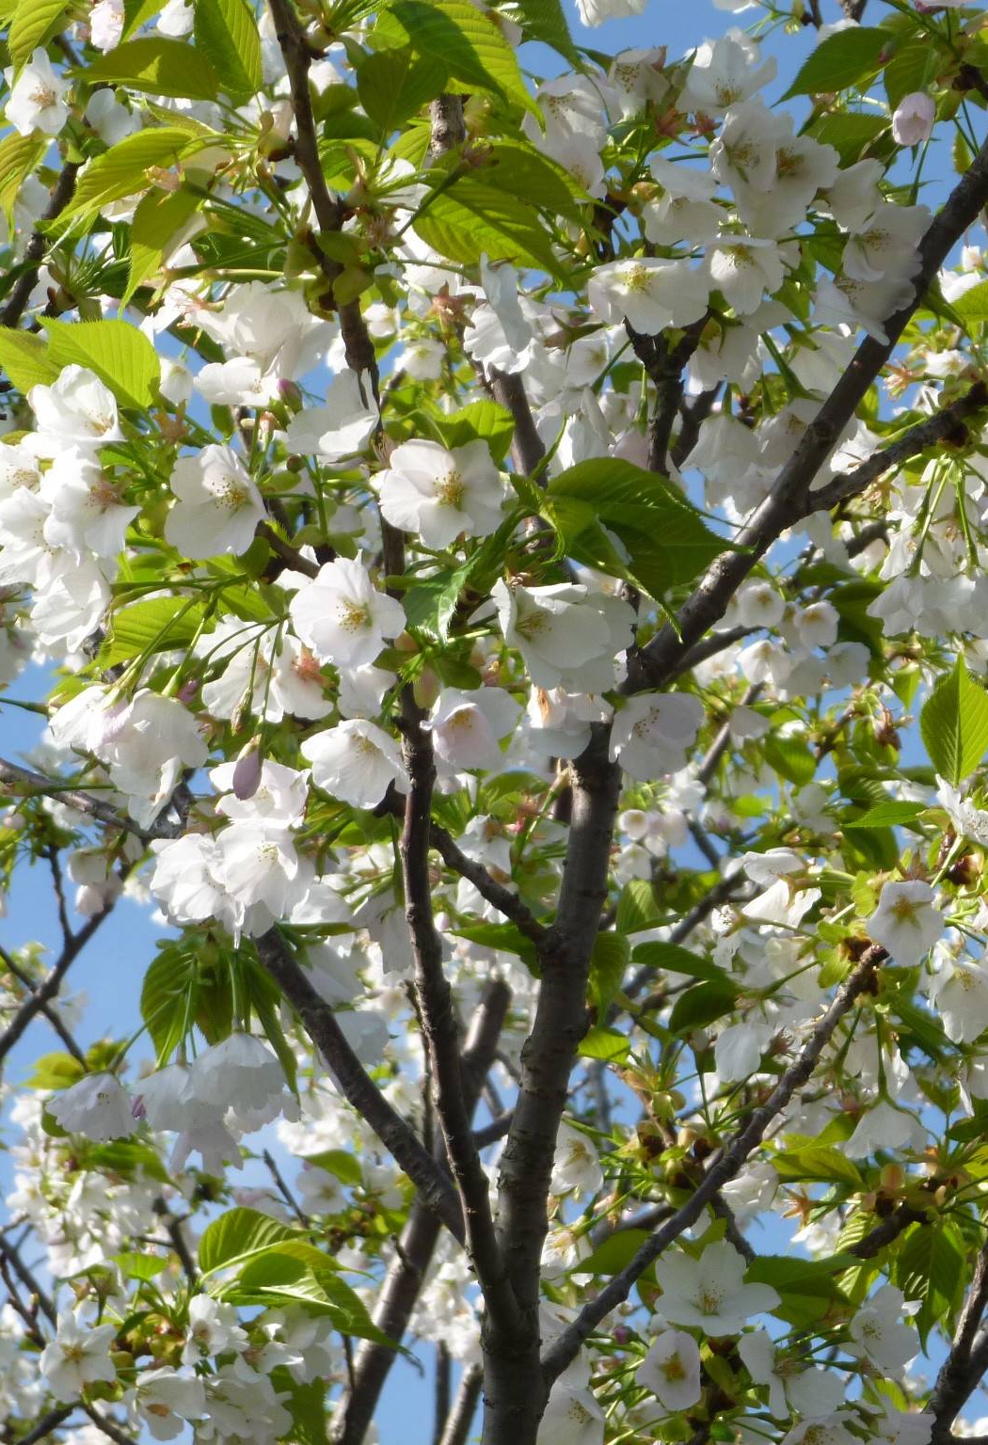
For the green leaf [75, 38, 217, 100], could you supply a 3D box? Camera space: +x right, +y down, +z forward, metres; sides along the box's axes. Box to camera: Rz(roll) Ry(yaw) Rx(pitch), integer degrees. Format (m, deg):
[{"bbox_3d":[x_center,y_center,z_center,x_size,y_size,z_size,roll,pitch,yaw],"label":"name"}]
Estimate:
[{"bbox_3d":[-0.137,-0.258,2.000,0.066,0.011,0.032,6,-50,-21],"label":"green leaf"}]

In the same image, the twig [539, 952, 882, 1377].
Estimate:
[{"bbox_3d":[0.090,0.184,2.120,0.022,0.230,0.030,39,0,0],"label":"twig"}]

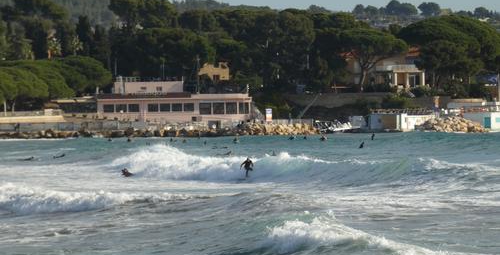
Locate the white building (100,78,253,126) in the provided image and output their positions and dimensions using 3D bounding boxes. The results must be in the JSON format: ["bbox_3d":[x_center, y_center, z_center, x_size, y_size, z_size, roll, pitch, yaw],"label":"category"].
[{"bbox_3d":[-13.620,-4.870,615.000,27.870,8.660,13.000,0,0,0],"label":"white building"}]

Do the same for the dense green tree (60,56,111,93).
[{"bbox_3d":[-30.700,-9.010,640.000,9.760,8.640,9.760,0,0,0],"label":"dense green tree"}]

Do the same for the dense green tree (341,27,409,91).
[{"bbox_3d":[23.370,-12.770,645.000,12.490,11.920,12.490,0,0,0],"label":"dense green tree"}]

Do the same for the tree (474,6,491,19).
[{"bbox_3d":[102.310,-50.600,1500.000,7.040,5.280,7.040,0,0,0],"label":"tree"}]

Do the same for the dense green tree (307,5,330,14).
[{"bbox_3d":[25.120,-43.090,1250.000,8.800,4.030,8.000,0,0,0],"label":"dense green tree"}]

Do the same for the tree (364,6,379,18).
[{"bbox_3d":[51.680,-48.700,1450.000,5.960,5.530,5.960,0,0,0],"label":"tree"}]

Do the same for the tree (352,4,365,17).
[{"bbox_3d":[46.150,-49.560,1450.000,5.100,5.530,5.100,0,0,0],"label":"tree"}]

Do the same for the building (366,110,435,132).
[{"bbox_3d":[26.890,-1.060,605.000,6.900,3.900,10.300,0,0,35],"label":"building"}]

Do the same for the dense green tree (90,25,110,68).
[{"bbox_3d":[-30.260,-15.480,690.000,4.050,10.730,4.050,0,0,0],"label":"dense green tree"}]

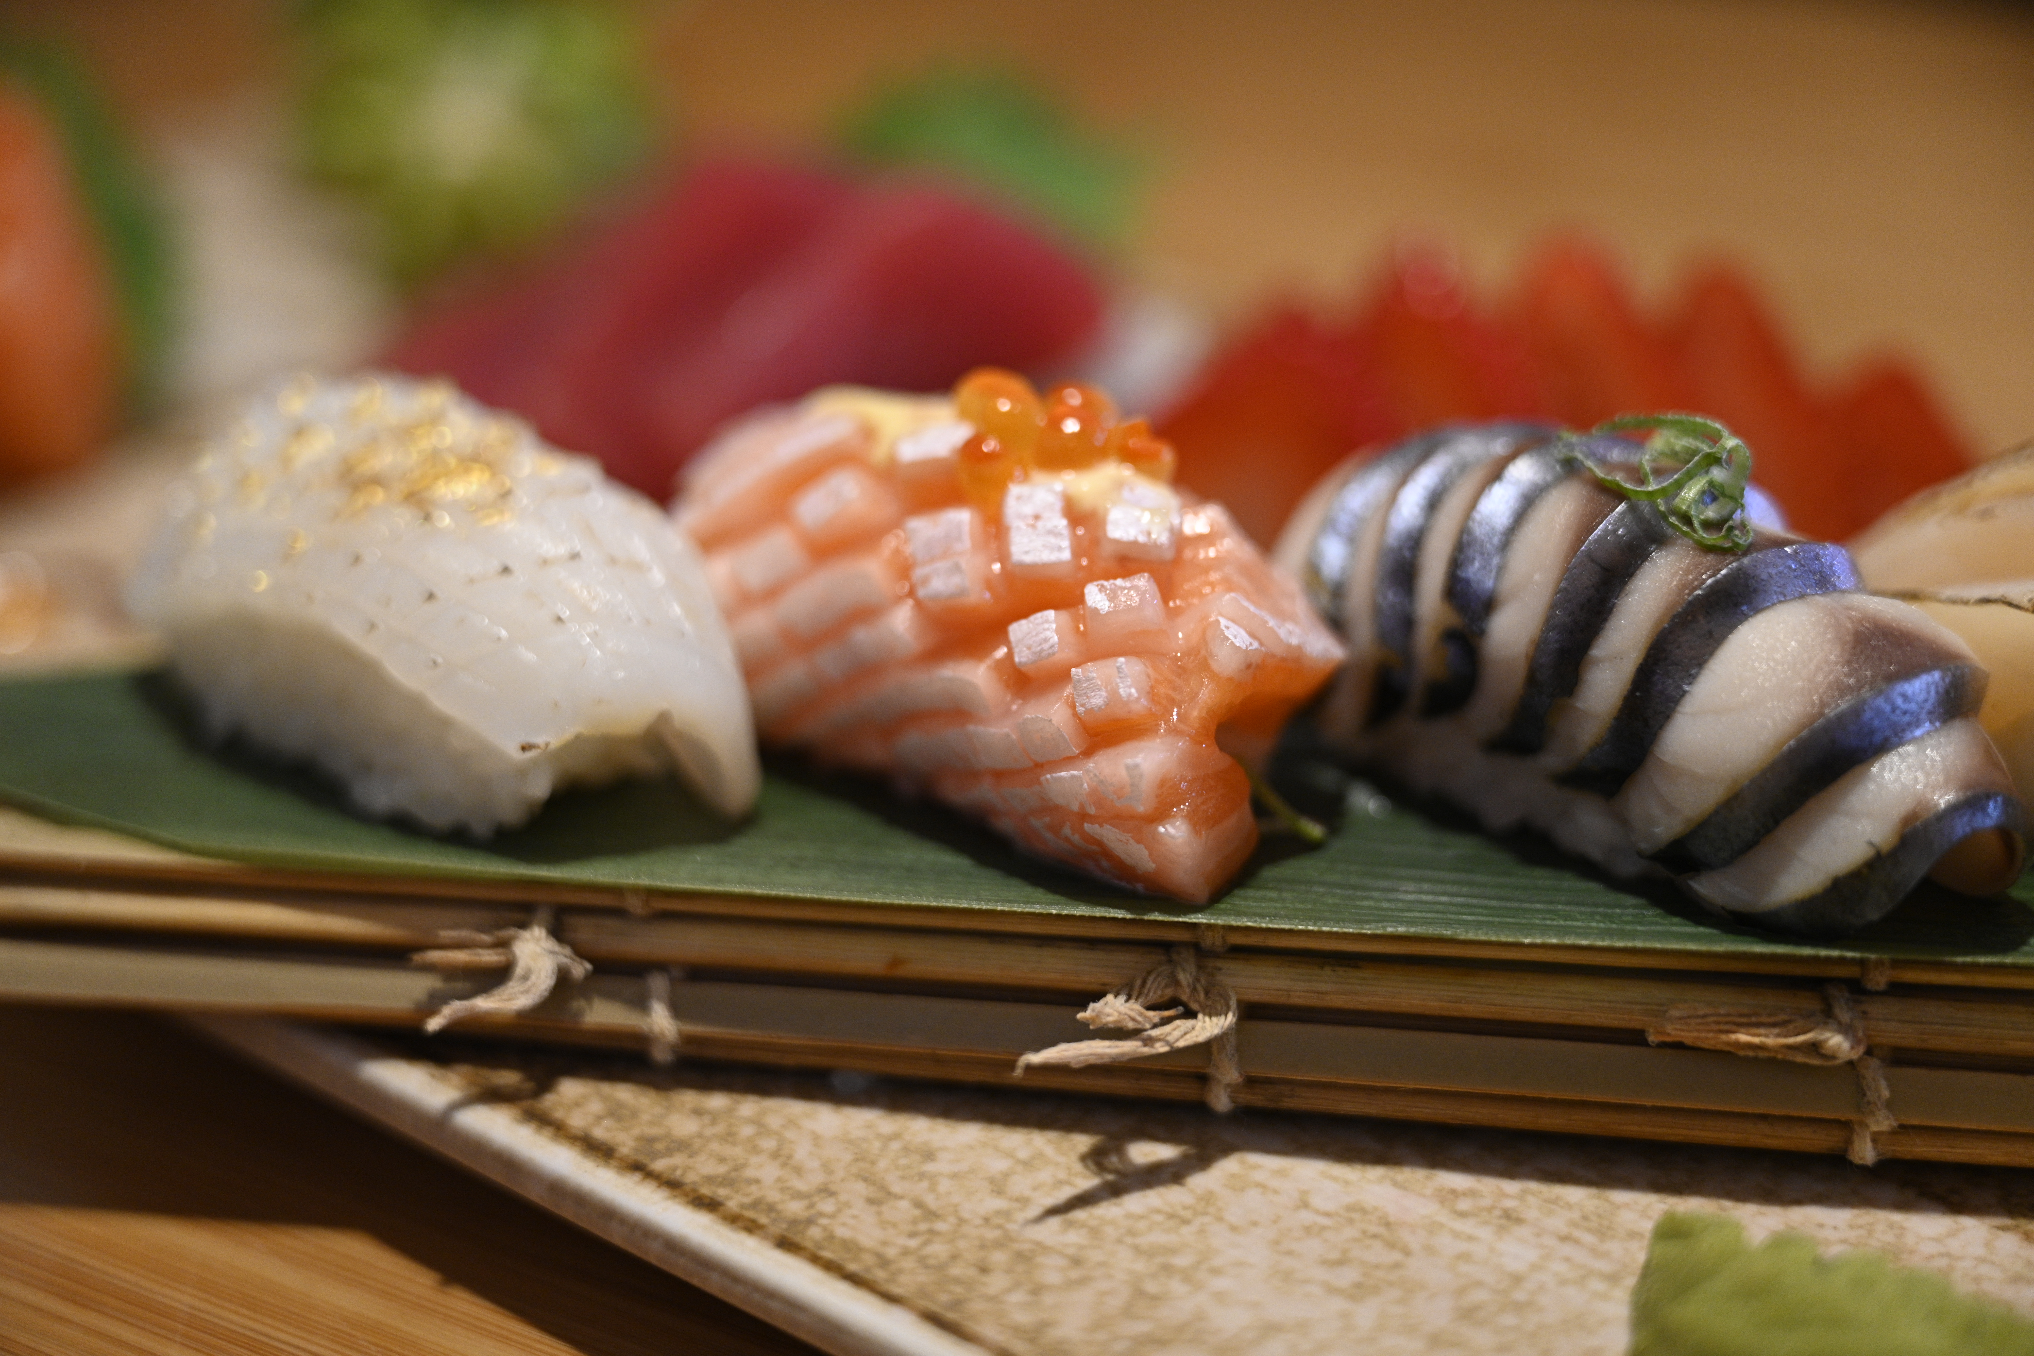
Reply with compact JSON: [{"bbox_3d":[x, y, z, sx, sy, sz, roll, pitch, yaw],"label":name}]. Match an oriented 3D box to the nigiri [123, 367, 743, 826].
[{"bbox_3d":[-0.060,-0.012,0.371,0.071,0.038,0.042,15,23,41],"label":"nigiri"}]

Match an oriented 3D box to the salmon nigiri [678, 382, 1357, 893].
[{"bbox_3d":[-0.002,-0.009,0.356,0.039,0.041,0.076,-15,22,-40],"label":"salmon nigiri"}]

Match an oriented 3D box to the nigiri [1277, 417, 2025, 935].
[{"bbox_3d":[0.059,-0.005,0.346,0.037,0.038,0.076,-15,23,-41],"label":"nigiri"}]

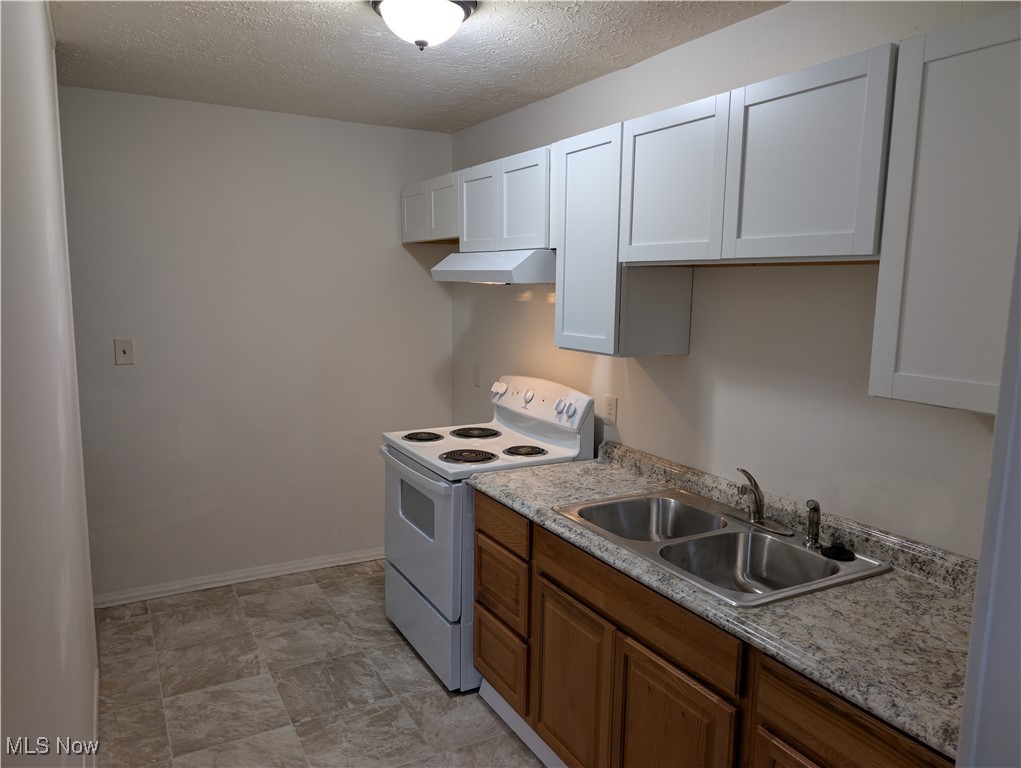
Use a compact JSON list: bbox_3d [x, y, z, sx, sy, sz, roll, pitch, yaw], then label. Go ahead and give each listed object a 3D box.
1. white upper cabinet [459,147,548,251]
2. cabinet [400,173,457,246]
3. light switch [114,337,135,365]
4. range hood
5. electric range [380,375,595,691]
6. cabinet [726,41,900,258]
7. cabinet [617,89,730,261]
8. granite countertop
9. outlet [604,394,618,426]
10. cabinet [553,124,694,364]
[{"bbox_3d":[0.097,-0.752,3.054,0.330,0.375,0.775,-4,9,-29],"label":"white upper cabinet"},{"bbox_3d":[-0.279,-0.894,3.703,0.330,0.300,0.750,-4,9,-29],"label":"cabinet"},{"bbox_3d":[-1.846,-0.154,3.391,0.076,0.120,0.010,-4,9,-29],"label":"light switch"},{"bbox_3d":[0.032,-0.499,3.058,0.472,0.129,0.770,-4,9,-29],"label":"range hood"},{"bbox_3d":[-0.135,0.591,3.196,0.700,1.185,0.760,-4,9,-29],"label":"electric range"},{"bbox_3d":[0.832,-0.529,1.781,0.330,0.448,0.452,-4,9,-29],"label":"cabinet"},{"bbox_3d":[0.609,-0.588,2.167,0.330,0.448,0.448,-4,9,-29],"label":"cabinet"},{"bbox_3d":[0.569,0.428,2.051,0.638,0.118,1.828,-4,9,-29],"label":"granite countertop"},{"bbox_3d":[0.417,0.109,2.924,0.008,0.118,0.075,-4,9,-29],"label":"outlet"},{"bbox_3d":[0.400,-0.491,2.551,0.330,0.753,0.387,-4,9,-29],"label":"cabinet"}]

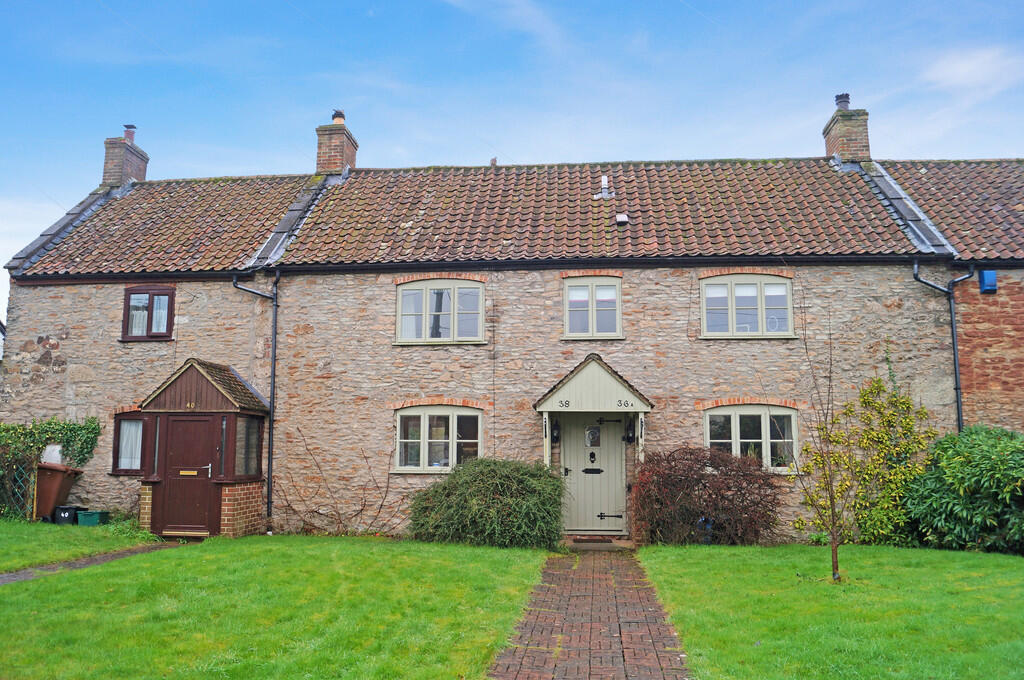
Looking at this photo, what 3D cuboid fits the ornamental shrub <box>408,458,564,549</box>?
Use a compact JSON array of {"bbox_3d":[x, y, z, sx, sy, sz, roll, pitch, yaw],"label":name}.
[{"bbox_3d":[-0.399,2.458,11.792,2.405,1.258,1.450,-1,-7,3],"label":"ornamental shrub"}]

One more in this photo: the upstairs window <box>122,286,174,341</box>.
[{"bbox_3d":[-6.348,-0.460,13.393,0.952,0.963,0.120,-1,-7,5],"label":"upstairs window"}]

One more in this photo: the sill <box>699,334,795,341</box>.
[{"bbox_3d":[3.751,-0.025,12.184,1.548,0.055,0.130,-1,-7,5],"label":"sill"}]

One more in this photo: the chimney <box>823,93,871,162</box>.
[{"bbox_3d":[6.875,-4.293,15.764,0.615,1.620,0.950,-1,-7,5],"label":"chimney"}]

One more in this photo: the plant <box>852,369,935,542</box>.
[{"bbox_3d":[5.670,1.783,11.437,1.140,2.452,0.620,-1,-7,5],"label":"plant"}]

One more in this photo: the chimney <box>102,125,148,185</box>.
[{"bbox_3d":[-8.413,-3.954,16.714,0.489,1.507,0.930,-1,-7,5],"label":"chimney"}]

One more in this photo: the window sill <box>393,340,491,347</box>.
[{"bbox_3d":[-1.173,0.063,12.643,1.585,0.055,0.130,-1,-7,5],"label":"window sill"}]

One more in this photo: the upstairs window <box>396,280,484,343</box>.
[{"bbox_3d":[-1.182,-0.478,12.733,1.478,1.052,0.100,-1,-7,5],"label":"upstairs window"}]

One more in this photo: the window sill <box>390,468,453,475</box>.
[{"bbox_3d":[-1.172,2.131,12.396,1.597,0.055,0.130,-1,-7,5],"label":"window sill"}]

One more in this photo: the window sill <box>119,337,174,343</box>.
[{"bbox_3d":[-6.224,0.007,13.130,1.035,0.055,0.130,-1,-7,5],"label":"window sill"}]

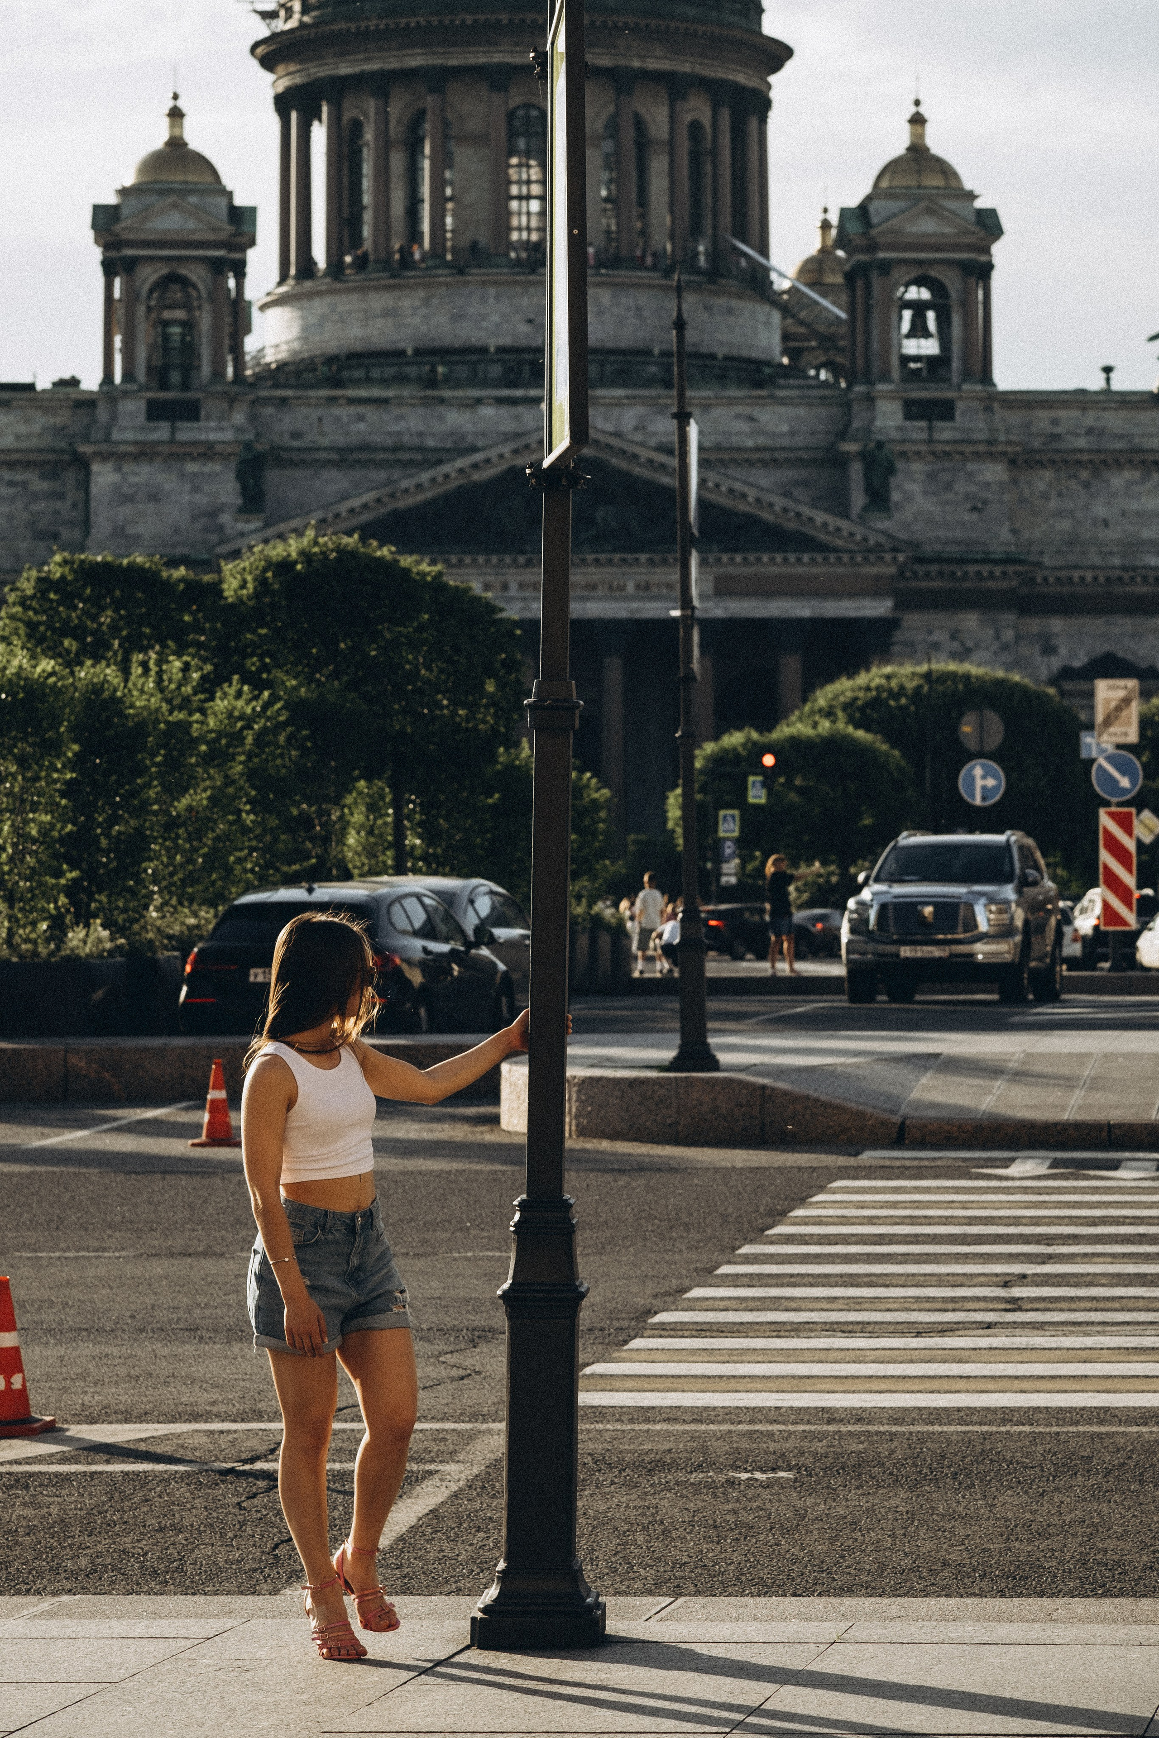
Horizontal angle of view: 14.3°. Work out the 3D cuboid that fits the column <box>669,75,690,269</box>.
[{"bbox_3d":[7.346,-51.253,341.000,1.450,13.800,1.450,0,0,0],"label":"column"}]

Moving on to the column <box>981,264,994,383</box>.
[{"bbox_3d":[29.778,-39.655,337.519,0.970,8.752,0.970,0,0,-3],"label":"column"}]

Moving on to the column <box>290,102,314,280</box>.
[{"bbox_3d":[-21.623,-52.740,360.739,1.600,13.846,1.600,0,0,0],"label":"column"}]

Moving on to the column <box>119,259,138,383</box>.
[{"bbox_3d":[-29.768,-36.146,305.900,1.200,8.400,1.200,0,0,-4],"label":"column"}]

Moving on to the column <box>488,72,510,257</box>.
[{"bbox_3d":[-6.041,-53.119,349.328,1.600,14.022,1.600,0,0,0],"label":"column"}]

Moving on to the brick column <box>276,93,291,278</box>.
[{"bbox_3d":[-21.241,-49.149,335.500,1.350,13.400,1.350,0,0,-4],"label":"brick column"}]

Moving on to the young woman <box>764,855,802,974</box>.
[{"bbox_3d":[2.766,0.613,62.500,0.500,1.660,0.480,0,0,0],"label":"young woman"}]

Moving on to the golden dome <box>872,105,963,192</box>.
[{"bbox_3d":[24.853,-52.978,340.526,6.750,6.485,6.750,0,0,-3],"label":"golden dome"}]

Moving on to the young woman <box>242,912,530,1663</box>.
[{"bbox_3d":[-0.430,0.973,10.800,0.660,1.720,0.520,0,1,-41],"label":"young woman"}]

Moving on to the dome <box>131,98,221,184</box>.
[{"bbox_3d":[-28.149,-50.943,325.000,6.300,6.200,6.300,0,0,0],"label":"dome"}]

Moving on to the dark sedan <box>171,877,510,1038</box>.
[{"bbox_3d":[-2.100,0.920,43.700,1.900,1.570,4.650,0,0,14],"label":"dark sedan"}]

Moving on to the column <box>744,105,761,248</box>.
[{"bbox_3d":[12.359,-49.074,332.000,1.300,13.100,1.300,0,0,-4],"label":"column"}]

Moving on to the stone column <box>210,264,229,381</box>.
[{"bbox_3d":[-24.856,-37.737,320.000,1.250,8.800,1.250,0,0,0],"label":"stone column"}]

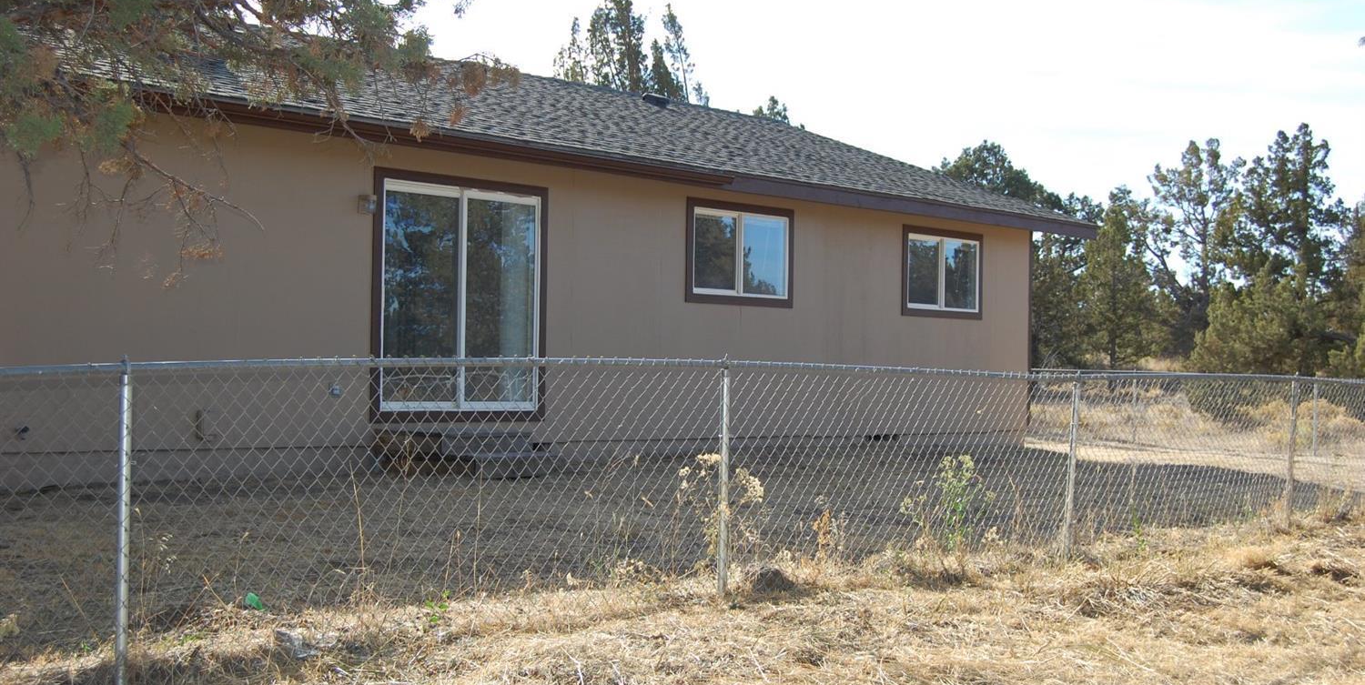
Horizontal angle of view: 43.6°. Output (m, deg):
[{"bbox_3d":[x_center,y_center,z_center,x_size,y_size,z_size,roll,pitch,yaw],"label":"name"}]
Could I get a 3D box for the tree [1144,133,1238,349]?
[{"bbox_3d":[16.182,-2.872,54.000,3.140,7.230,3.200,1,-1,0],"label":"tree"}]

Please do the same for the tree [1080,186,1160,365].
[{"bbox_3d":[11.641,-1.380,45.000,2.420,5.290,2.700,1,-1,0],"label":"tree"}]

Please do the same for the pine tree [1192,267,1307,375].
[{"bbox_3d":[11.982,0.034,36.000,2.730,3.310,2.800,1,-1,0],"label":"pine tree"}]

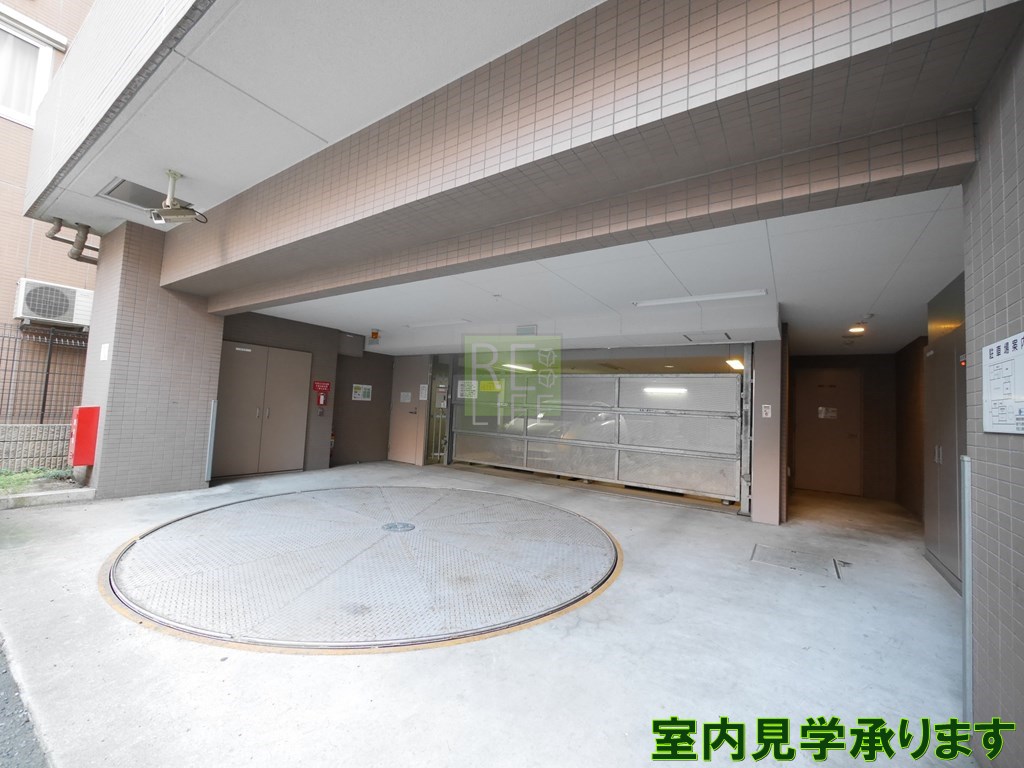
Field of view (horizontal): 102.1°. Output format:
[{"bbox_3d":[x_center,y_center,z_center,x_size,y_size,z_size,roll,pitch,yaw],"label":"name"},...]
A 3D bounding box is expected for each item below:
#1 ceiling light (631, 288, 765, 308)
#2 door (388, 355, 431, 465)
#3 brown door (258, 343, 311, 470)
[{"bbox_3d":[1.827,-0.843,4.144,1.230,0.050,0.070,1,-4,34],"label":"ceiling light"},{"bbox_3d":[-2.047,0.492,8.264,0.980,2.130,0.060,1,-4,34],"label":"door"},{"bbox_3d":[-3.597,0.419,6.588,0.050,1.910,0.700,1,-4,34],"label":"brown door"}]

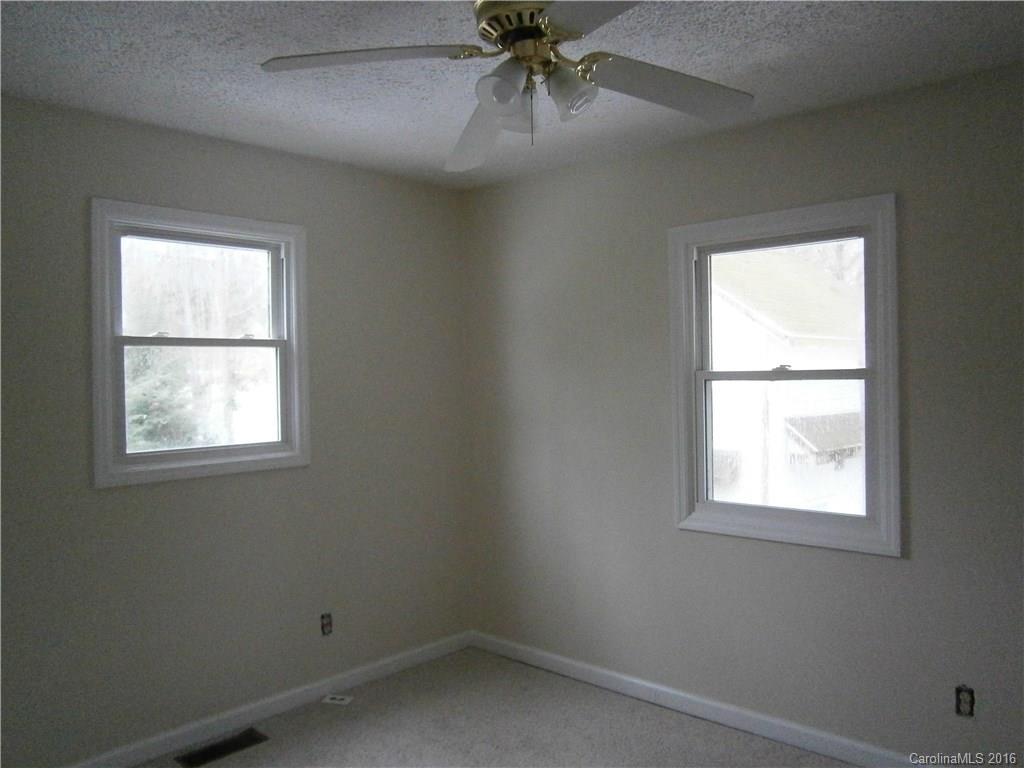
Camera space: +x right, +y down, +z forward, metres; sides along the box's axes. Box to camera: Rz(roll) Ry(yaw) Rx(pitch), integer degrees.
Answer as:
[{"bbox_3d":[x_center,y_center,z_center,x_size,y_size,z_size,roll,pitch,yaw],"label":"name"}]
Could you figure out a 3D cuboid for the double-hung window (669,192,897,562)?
[{"bbox_3d":[1.026,-0.025,2.992,0.890,1.270,0.080,0,1,43],"label":"double-hung window"}]

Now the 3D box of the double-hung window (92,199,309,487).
[{"bbox_3d":[-1.218,-0.155,3.107,0.080,1.055,0.890,0,1,43],"label":"double-hung window"}]

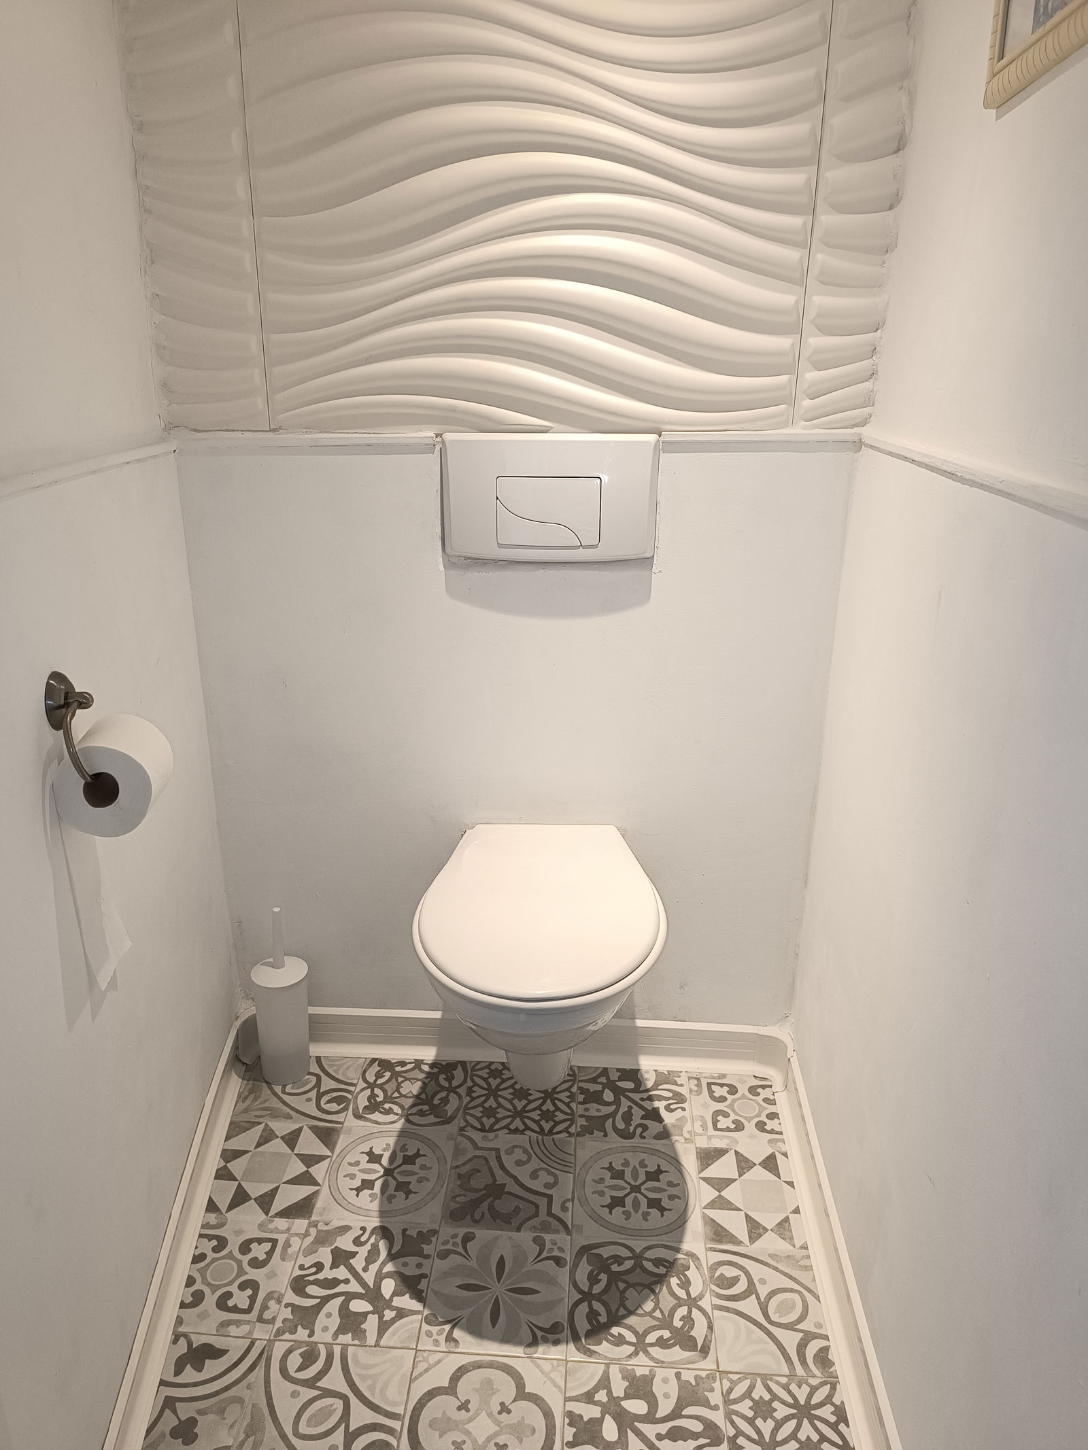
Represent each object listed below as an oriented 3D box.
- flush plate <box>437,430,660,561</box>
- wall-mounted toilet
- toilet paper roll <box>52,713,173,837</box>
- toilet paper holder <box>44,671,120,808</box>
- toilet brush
[{"bbox_3d":[0.008,-0.350,1.552,0.328,0.190,0.031,2,20,3],"label":"flush plate"},{"bbox_3d":[-0.004,0.452,1.598,0.370,0.424,0.502,2,20,3],"label":"wall-mounted toilet"},{"bbox_3d":[-0.477,0.055,1.116,0.107,0.107,0.094,-1,20,-6],"label":"toilet paper roll"},{"bbox_3d":[-0.506,0.004,1.096,0.049,0.113,0.141,-1,20,-6],"label":"toilet paper holder"},{"bbox_3d":[-0.479,0.487,1.837,0.100,0.345,0.100,2,20,3],"label":"toilet brush"}]

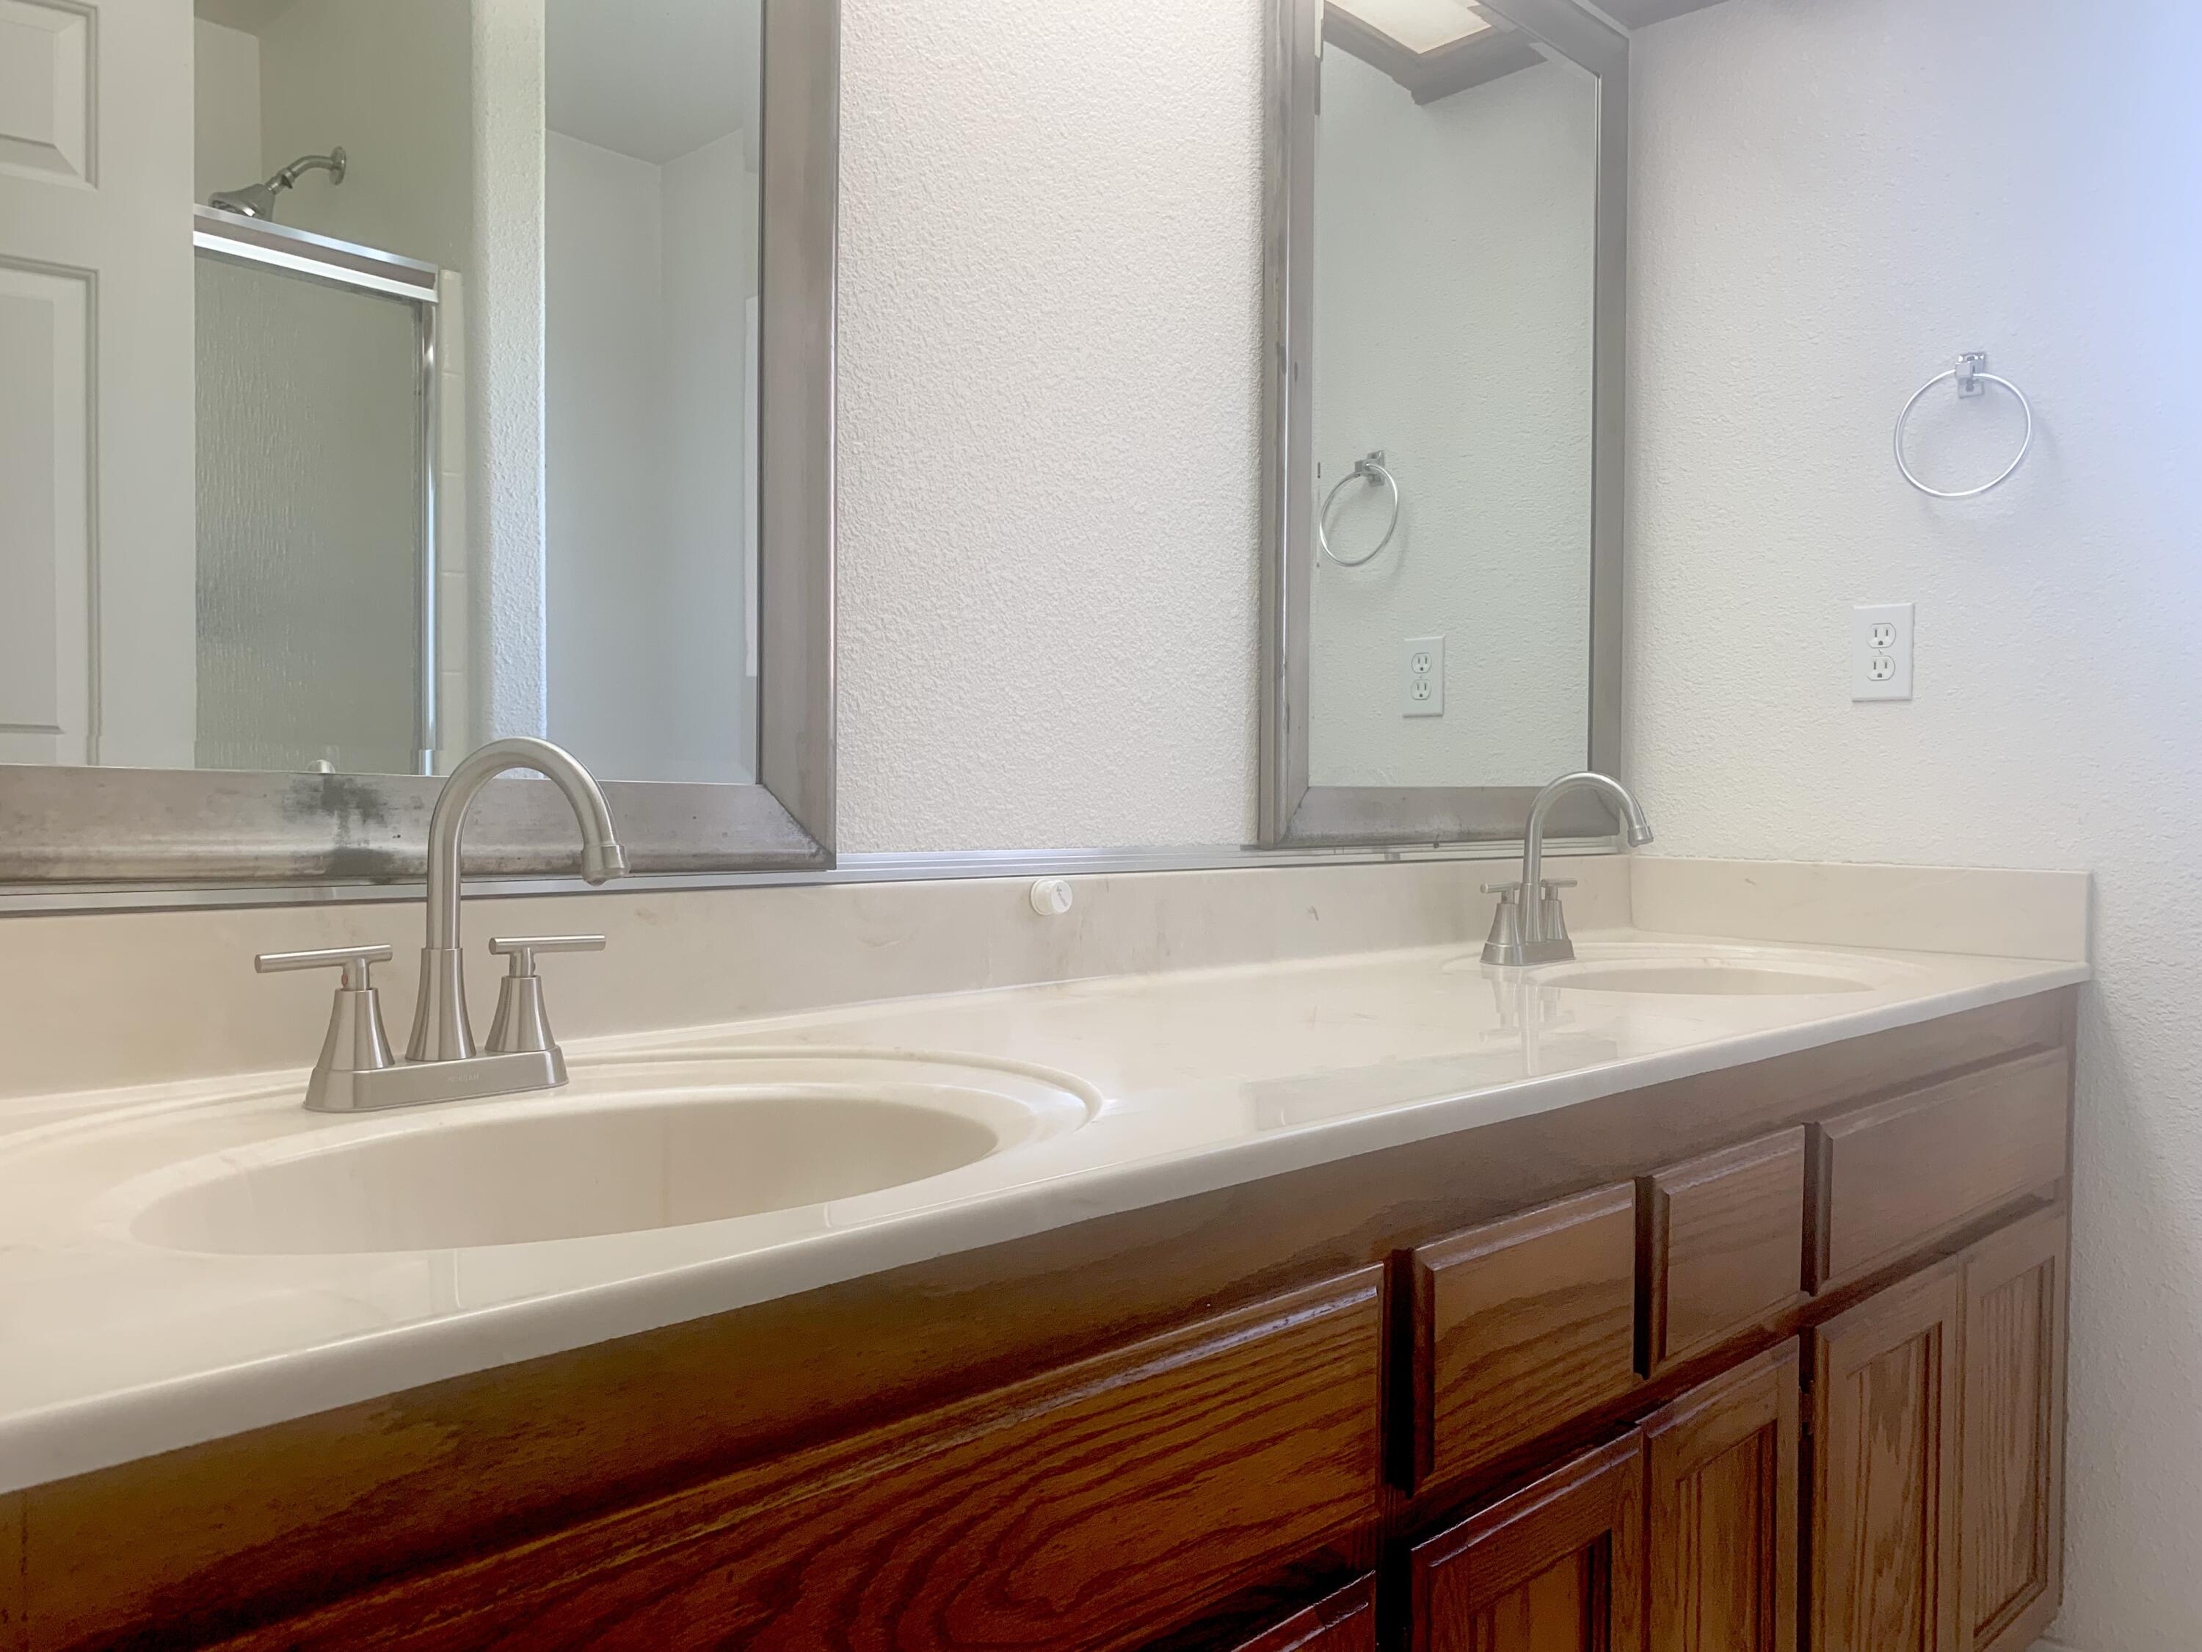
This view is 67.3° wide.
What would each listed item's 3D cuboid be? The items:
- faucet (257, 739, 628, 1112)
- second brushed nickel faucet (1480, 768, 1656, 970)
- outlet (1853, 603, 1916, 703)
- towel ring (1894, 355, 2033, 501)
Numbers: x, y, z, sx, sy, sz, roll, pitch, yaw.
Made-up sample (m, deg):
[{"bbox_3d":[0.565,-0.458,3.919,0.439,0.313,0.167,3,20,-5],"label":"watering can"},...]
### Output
[{"bbox_3d":[-0.347,0.054,0.930,0.204,0.207,0.173,-1,1,-45],"label":"faucet"},{"bbox_3d":[0.515,0.045,1.776,0.203,0.207,0.177,-1,1,-45],"label":"second brushed nickel faucet"},{"bbox_3d":[0.948,-0.210,2.005,0.006,0.116,0.070,-1,1,-45],"label":"outlet"},{"bbox_3d":[1.003,-0.464,1.917,0.047,0.172,0.149,-1,1,-45],"label":"towel ring"}]

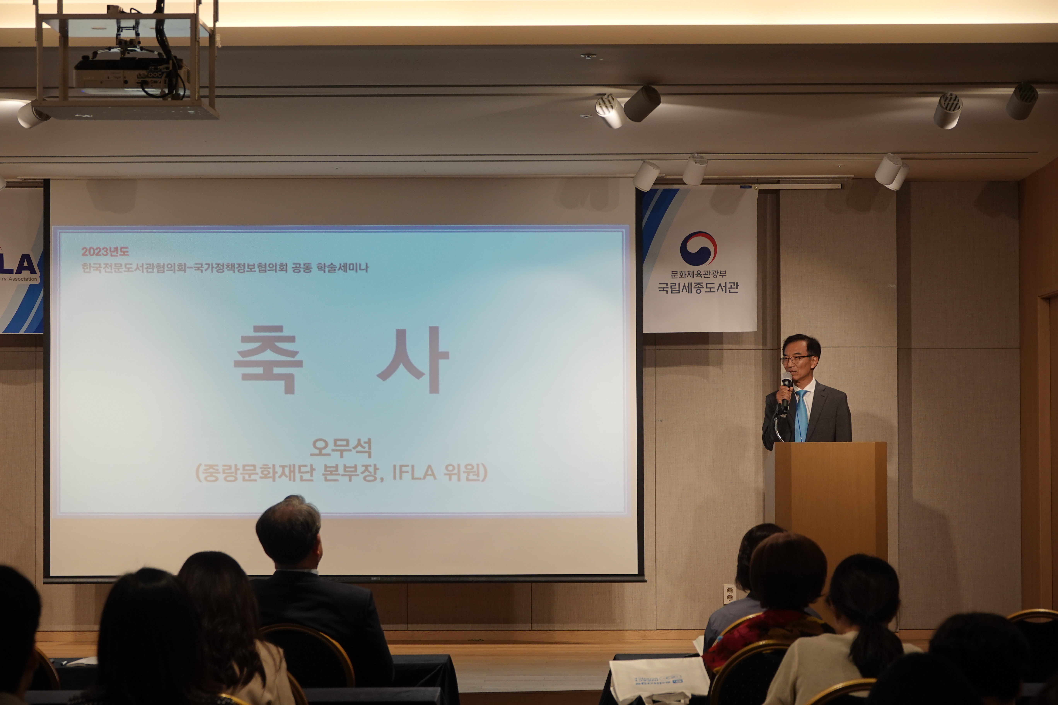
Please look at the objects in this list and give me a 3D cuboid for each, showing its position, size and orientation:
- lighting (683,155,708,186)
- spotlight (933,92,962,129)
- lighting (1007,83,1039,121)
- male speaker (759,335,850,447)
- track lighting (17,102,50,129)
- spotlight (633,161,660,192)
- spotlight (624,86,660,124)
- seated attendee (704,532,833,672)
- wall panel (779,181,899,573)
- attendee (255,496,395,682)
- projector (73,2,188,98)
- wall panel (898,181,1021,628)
[{"bbox_3d":[0.908,-0.992,14.106,0.110,0.140,0.110,1,36,-22],"label":"lighting"},{"bbox_3d":[1.792,-1.028,11.040,0.100,0.100,0.122,0,-32,-5],"label":"spotlight"},{"bbox_3d":[2.183,-1.109,11.441,0.110,0.110,0.140,0,-30,-7],"label":"lighting"},{"bbox_3d":[1.456,0.781,13.518,0.490,1.754,0.340,-1,-2,18],"label":"male speaker"},{"bbox_3d":[-2.119,-1.020,11.079,0.122,0.100,0.100,-20,-14,41],"label":"track lighting"},{"bbox_3d":[0.656,-0.983,14.401,0.110,0.140,0.110,2,31,-49],"label":"spotlight"},{"bbox_3d":[0.503,-1.099,11.437,0.110,0.110,0.140,2,-35,-44],"label":"spotlight"},{"bbox_3d":[0.778,1.164,8.084,0.480,1.212,0.740,0,-2,1],"label":"seated attendee"},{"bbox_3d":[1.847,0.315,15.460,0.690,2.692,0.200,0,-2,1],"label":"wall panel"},{"bbox_3d":[-0.743,1.133,8.702,0.560,1.316,0.780,0,-2,9],"label":"attendee"},{"bbox_3d":[-1.424,-1.080,9.250,0.400,0.320,0.330,0,-2,3],"label":"projector"},{"bbox_3d":[2.497,0.302,15.033,0.708,2.600,0.050,0,-2,1],"label":"wall panel"}]

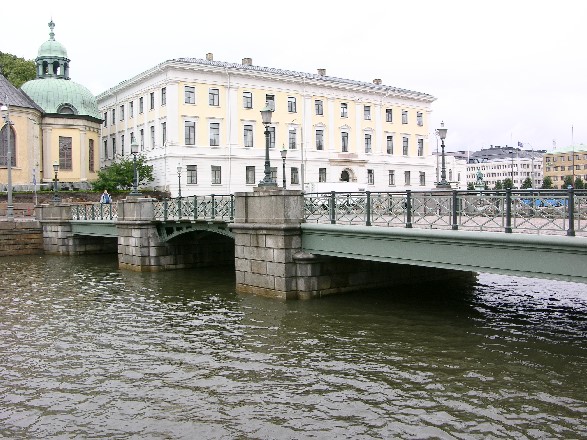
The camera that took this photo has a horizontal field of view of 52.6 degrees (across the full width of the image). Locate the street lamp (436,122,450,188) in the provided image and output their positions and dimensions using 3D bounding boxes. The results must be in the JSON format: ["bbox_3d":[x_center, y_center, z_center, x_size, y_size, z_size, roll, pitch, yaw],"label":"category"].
[{"bbox_3d":[6.673,-2.914,26.400,0.500,3.000,0.500,-2,2,-35],"label":"street lamp"}]

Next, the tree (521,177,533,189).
[{"bbox_3d":[67.748,-8.521,172.101,3.300,7.600,3.300,-2,2,-35],"label":"tree"}]

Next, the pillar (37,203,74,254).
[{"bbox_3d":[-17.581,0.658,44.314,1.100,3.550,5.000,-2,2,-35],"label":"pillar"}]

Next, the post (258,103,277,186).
[{"bbox_3d":[-0.922,-2.692,21.300,0.500,3.000,0.500,-2,2,-35],"label":"post"}]

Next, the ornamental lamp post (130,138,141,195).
[{"bbox_3d":[-8.345,-2.794,31.400,0.500,3.000,0.500,-2,2,-35],"label":"ornamental lamp post"}]

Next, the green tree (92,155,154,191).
[{"bbox_3d":[-19.547,-4.707,68.074,6.300,5.600,5.600,-2,2,-35],"label":"green tree"}]

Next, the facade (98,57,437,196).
[{"bbox_3d":[-2.824,-10.269,88.968,45.400,18.300,24.100,-2,2,-35],"label":"facade"}]

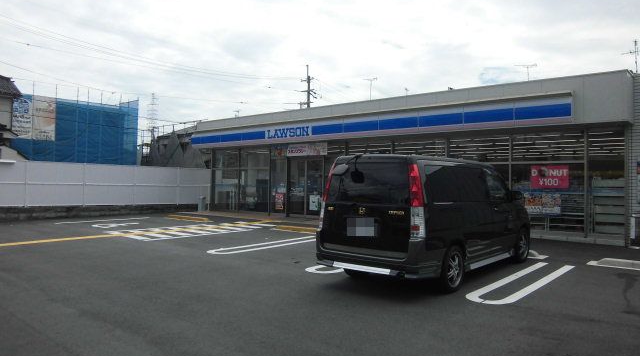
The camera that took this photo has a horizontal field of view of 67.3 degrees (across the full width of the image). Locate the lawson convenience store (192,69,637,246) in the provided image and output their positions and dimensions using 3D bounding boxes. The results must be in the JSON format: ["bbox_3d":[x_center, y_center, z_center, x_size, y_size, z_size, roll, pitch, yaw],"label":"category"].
[{"bbox_3d":[3.680,-0.285,18.095,16.200,3.900,8.400,0,-1,40],"label":"lawson convenience store"}]

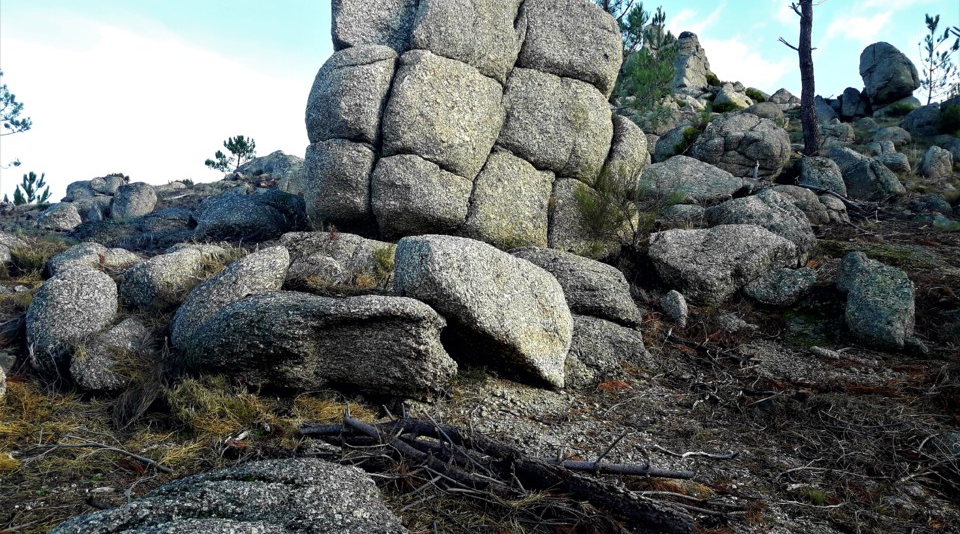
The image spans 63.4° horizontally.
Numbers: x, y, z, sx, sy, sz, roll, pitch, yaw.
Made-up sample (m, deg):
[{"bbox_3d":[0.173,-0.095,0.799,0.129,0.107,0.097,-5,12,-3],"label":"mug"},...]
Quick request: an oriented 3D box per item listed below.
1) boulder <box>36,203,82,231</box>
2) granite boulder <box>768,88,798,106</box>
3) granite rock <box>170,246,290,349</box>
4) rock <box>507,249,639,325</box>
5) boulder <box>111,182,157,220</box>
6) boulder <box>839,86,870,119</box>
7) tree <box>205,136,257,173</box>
[{"bbox_3d":[-9.206,-1.084,17.000,0.886,0.595,0.708,2,-4,-29],"label":"boulder"},{"bbox_3d":[11.354,-6.349,29.000,1.046,0.757,0.837,-1,-3,22],"label":"granite boulder"},{"bbox_3d":[-1.872,0.260,5.850,0.860,0.800,0.650,0,-3,-5],"label":"granite rock"},{"bbox_3d":[0.761,0.173,6.250,1.000,0.620,0.800,0,-3,0],"label":"rock"},{"bbox_3d":[-6.024,-1.139,13.500,0.800,0.660,0.720,1,-3,-24],"label":"boulder"},{"bbox_3d":[10.610,-4.632,22.000,0.900,0.950,0.800,-1,-3,26],"label":"boulder"},{"bbox_3d":[-8.997,-4.021,28.000,1.732,1.539,1.472,1,-3,-18],"label":"tree"}]

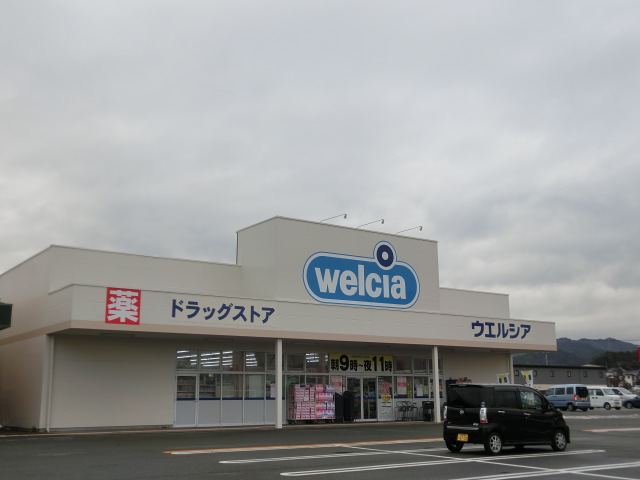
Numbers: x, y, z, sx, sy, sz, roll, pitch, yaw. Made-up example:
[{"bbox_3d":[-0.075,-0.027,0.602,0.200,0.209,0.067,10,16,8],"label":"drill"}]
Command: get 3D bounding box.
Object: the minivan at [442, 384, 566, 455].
[{"bbox_3d":[4.880,4.650,18.344,3.395,1.630,1.475,8,-15,-35],"label":"minivan"}]

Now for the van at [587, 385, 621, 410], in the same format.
[{"bbox_3d":[21.797,12.253,54.786,1.475,1.800,3.395,7,-14,-29],"label":"van"}]

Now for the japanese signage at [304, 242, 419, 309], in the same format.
[{"bbox_3d":[2.053,1.428,31.624,6.635,3.140,0.120,8,-14,-34],"label":"japanese signage"}]

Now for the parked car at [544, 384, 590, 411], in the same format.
[{"bbox_3d":[18.188,11.621,51.994,1.475,1.880,3.395,6,-13,-26],"label":"parked car"}]

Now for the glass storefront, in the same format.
[{"bbox_3d":[0.269,6.952,32.972,15.195,3.161,0.200,8,-14,-34],"label":"glass storefront"}]

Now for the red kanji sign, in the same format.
[{"bbox_3d":[-6.941,2.356,24.901,1.236,1.256,0.060,8,-14,-34],"label":"red kanji sign"}]

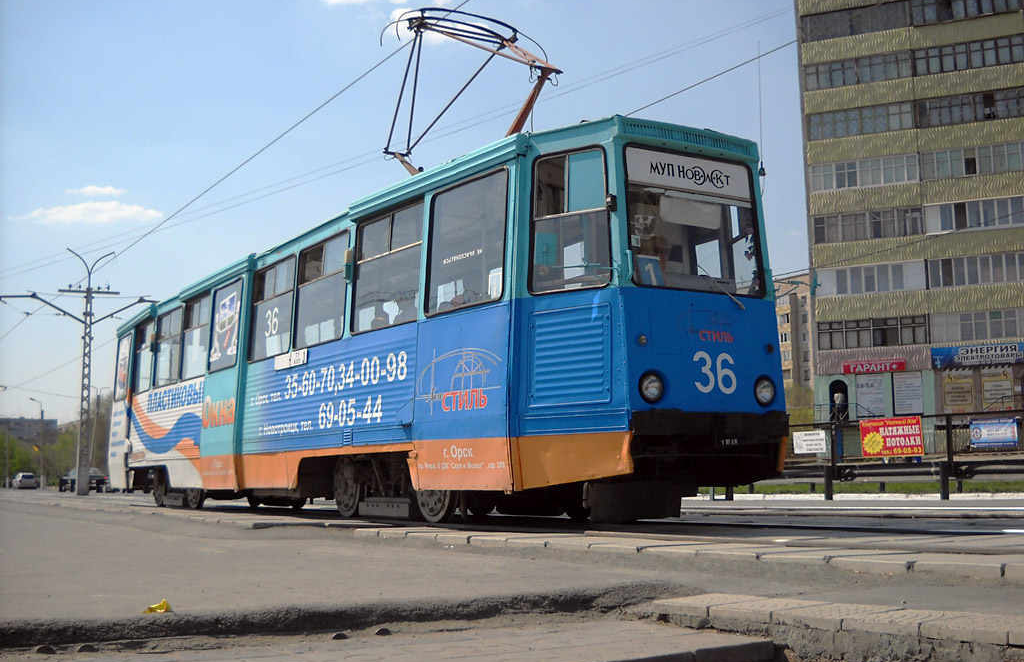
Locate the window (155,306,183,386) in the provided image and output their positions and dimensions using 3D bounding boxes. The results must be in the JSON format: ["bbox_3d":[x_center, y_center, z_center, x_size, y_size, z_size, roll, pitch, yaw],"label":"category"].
[{"bbox_3d":[-4.995,0.268,17.667,0.060,1.086,1.368,6,-9,-30],"label":"window"}]

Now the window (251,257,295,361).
[{"bbox_3d":[-2.712,-0.226,13.793,0.060,1.086,1.371,6,-9,-30],"label":"window"}]

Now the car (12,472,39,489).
[{"bbox_3d":[-46.923,14.480,117.000,1.740,1.520,4.250,3,-8,-30],"label":"car"}]

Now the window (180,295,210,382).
[{"bbox_3d":[-4.231,0.103,16.371,0.060,1.086,1.371,6,-9,-30],"label":"window"}]

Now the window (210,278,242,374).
[{"bbox_3d":[-3.542,-0.047,15.058,0.060,1.062,1.182,6,-9,-30],"label":"window"}]

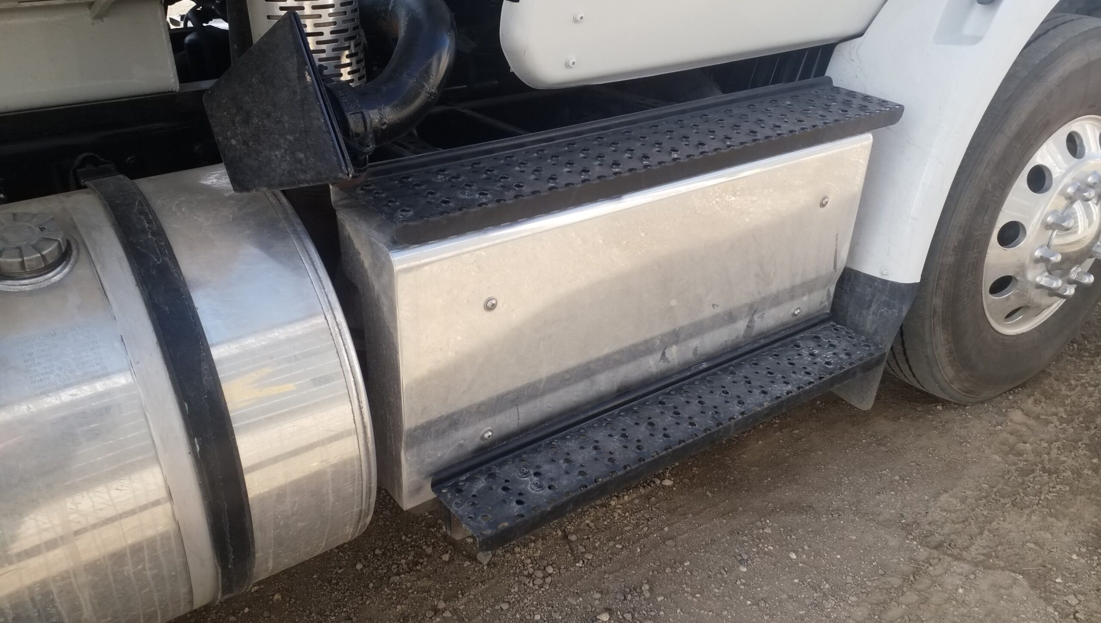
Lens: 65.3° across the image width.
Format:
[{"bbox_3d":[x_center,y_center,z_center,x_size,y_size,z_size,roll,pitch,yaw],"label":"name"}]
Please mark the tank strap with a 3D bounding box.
[{"bbox_3d":[-0.547,0.146,1.254,0.050,0.638,0.509,-18,31,-31],"label":"tank strap"}]

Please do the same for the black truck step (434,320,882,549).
[{"bbox_3d":[0.254,0.184,1.586,0.986,0.056,0.145,-18,34,-31],"label":"black truck step"}]

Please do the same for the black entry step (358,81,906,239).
[{"bbox_3d":[0.196,-0.296,1.495,1.121,0.056,0.185,-18,34,-31],"label":"black entry step"}]

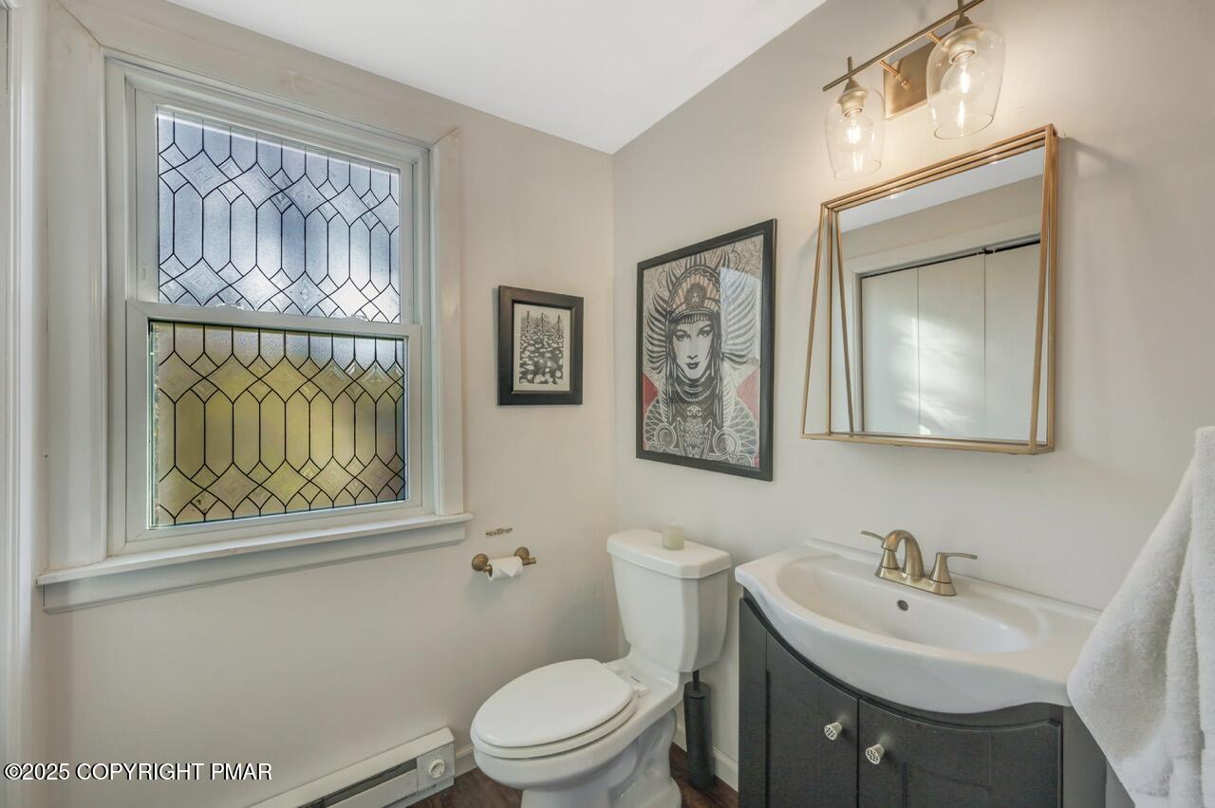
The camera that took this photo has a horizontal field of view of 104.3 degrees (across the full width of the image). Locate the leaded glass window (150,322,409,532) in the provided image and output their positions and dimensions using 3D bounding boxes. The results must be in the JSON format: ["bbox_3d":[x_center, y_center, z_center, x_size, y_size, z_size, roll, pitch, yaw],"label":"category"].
[{"bbox_3d":[-0.958,0.055,1.443,0.646,0.558,0.030,-1,1,-35],"label":"leaded glass window"}]

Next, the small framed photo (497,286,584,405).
[{"bbox_3d":[-0.260,-0.219,1.876,0.369,0.445,0.022,-1,1,-35],"label":"small framed photo"}]

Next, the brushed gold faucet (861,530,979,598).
[{"bbox_3d":[0.613,0.326,0.980,0.181,0.137,0.221,-1,1,-35],"label":"brushed gold faucet"}]

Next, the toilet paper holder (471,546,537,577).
[{"bbox_3d":[-0.375,0.589,1.756,0.225,0.074,0.105,-1,1,-35],"label":"toilet paper holder"}]

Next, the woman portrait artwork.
[{"bbox_3d":[0.317,-0.167,1.681,0.020,0.789,0.647,-1,1,-35],"label":"woman portrait artwork"}]

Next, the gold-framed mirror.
[{"bbox_3d":[0.680,-0.220,1.058,0.138,0.615,0.457,-1,1,-35],"label":"gold-framed mirror"}]

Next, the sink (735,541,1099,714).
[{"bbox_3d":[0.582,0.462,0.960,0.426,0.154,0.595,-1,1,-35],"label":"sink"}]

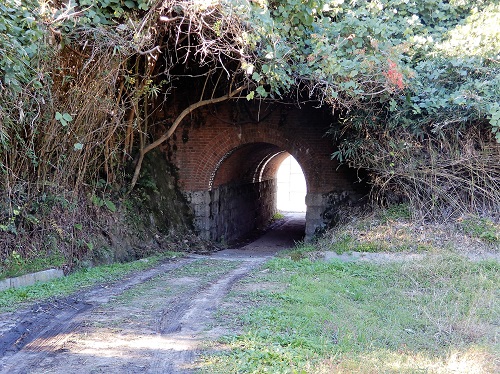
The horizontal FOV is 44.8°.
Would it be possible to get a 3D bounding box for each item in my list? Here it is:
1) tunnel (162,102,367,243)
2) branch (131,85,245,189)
[{"bbox_3d":[1.160,-0.520,18.900,5.000,3.500,8.000,0,2,12],"label":"tunnel"},{"bbox_3d":[-1.370,-1.090,13.300,2.600,2.300,0.900,0,2,0],"label":"branch"}]

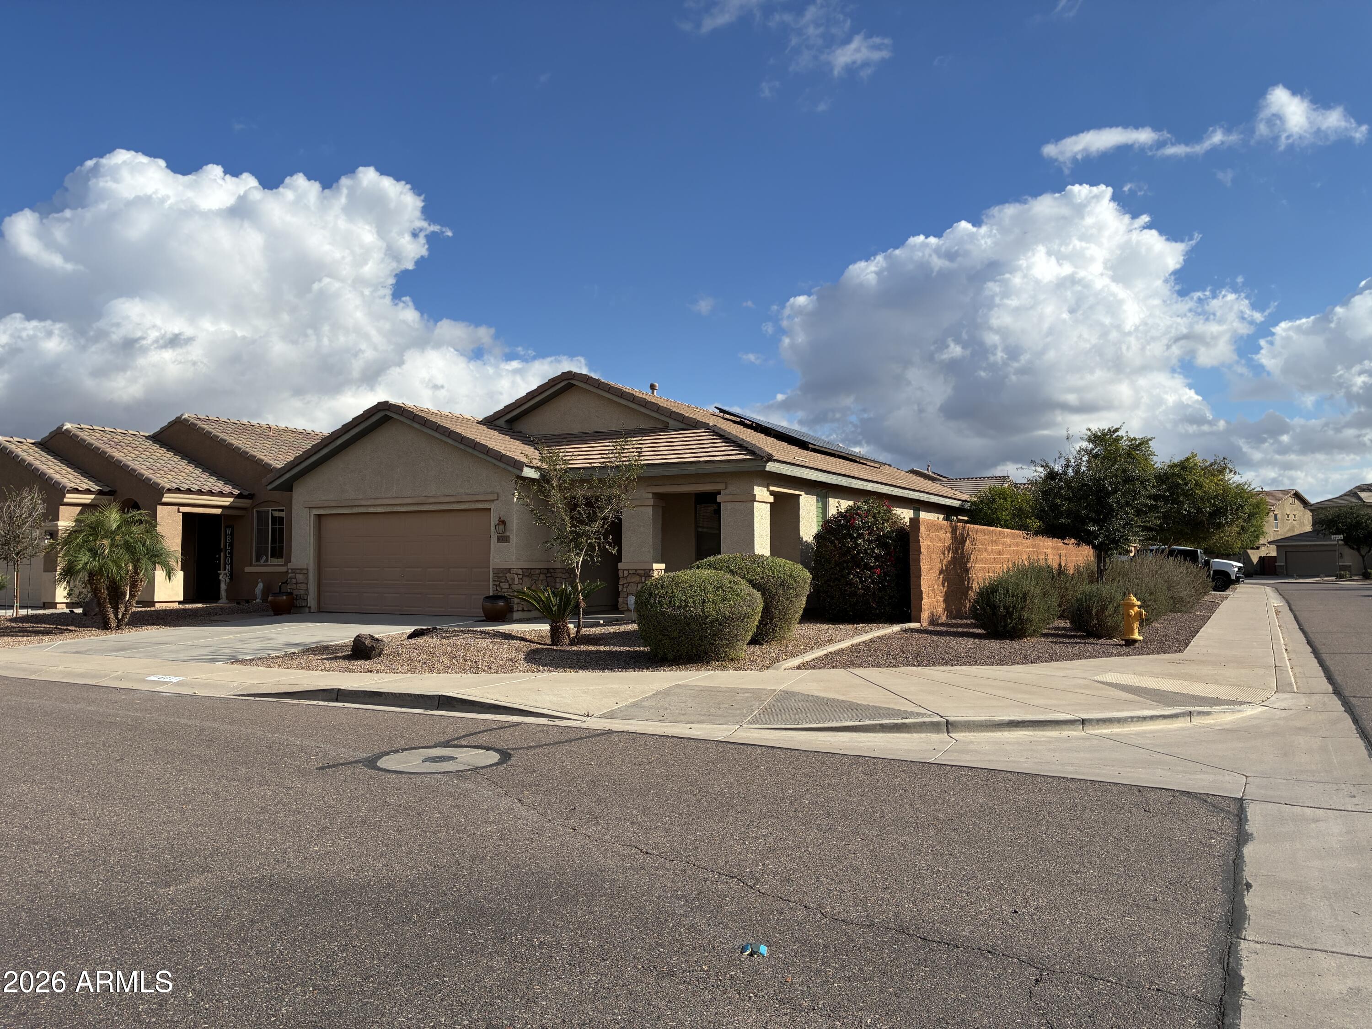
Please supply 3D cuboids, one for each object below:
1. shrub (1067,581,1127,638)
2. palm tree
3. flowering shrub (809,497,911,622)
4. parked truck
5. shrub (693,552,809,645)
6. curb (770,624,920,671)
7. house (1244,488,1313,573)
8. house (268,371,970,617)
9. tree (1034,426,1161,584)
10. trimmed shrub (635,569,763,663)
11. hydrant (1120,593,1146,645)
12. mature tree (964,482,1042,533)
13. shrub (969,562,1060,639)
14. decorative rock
[{"bbox_3d":[7.368,1.694,18.400,1.150,1.020,1.100,-2,-3,29],"label":"shrub"},{"bbox_3d":[-11.510,1.038,20.800,2.150,2.500,2.150,-2,-3,29],"label":"palm tree"},{"bbox_3d":[3.537,0.887,20.800,1.950,2.450,1.850,-2,-3,29],"label":"flowering shrub"},{"bbox_3d":[22.334,2.528,47.367,5.850,1.940,2.050,-2,-3,29],"label":"parked truck"},{"bbox_3d":[0.976,1.314,16.253,1.980,1.410,1.900,0,-3,0],"label":"shrub"},{"bbox_3d":[2.640,2.004,15.862,0.180,0.150,5.800,-2,-1,29],"label":"curb"},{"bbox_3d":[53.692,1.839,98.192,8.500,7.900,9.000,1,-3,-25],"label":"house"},{"bbox_3d":[-0.242,-0.300,26.651,11.400,5.400,16.200,-2,-3,29],"label":"house"},{"bbox_3d":[8.554,0.269,21.509,2.550,4.150,2.500,-2,-3,29],"label":"tree"},{"bbox_3d":[0.194,1.418,14.796,1.800,1.280,1.750,0,-3,0],"label":"trimmed shrub"},{"bbox_3d":[7.170,1.673,16.500,0.400,0.850,0.400,-2,-3,29],"label":"hydrant"},{"bbox_3d":[9.686,0.821,31.293,2.500,3.500,2.500,-2,-3,29],"label":"mature tree"},{"bbox_3d":[5.802,1.514,18.200,1.500,1.320,1.450,-2,-3,29],"label":"shrub"},{"bbox_3d":[-4.649,1.932,15.100,0.480,0.380,0.430,-2,-3,29],"label":"decorative rock"}]

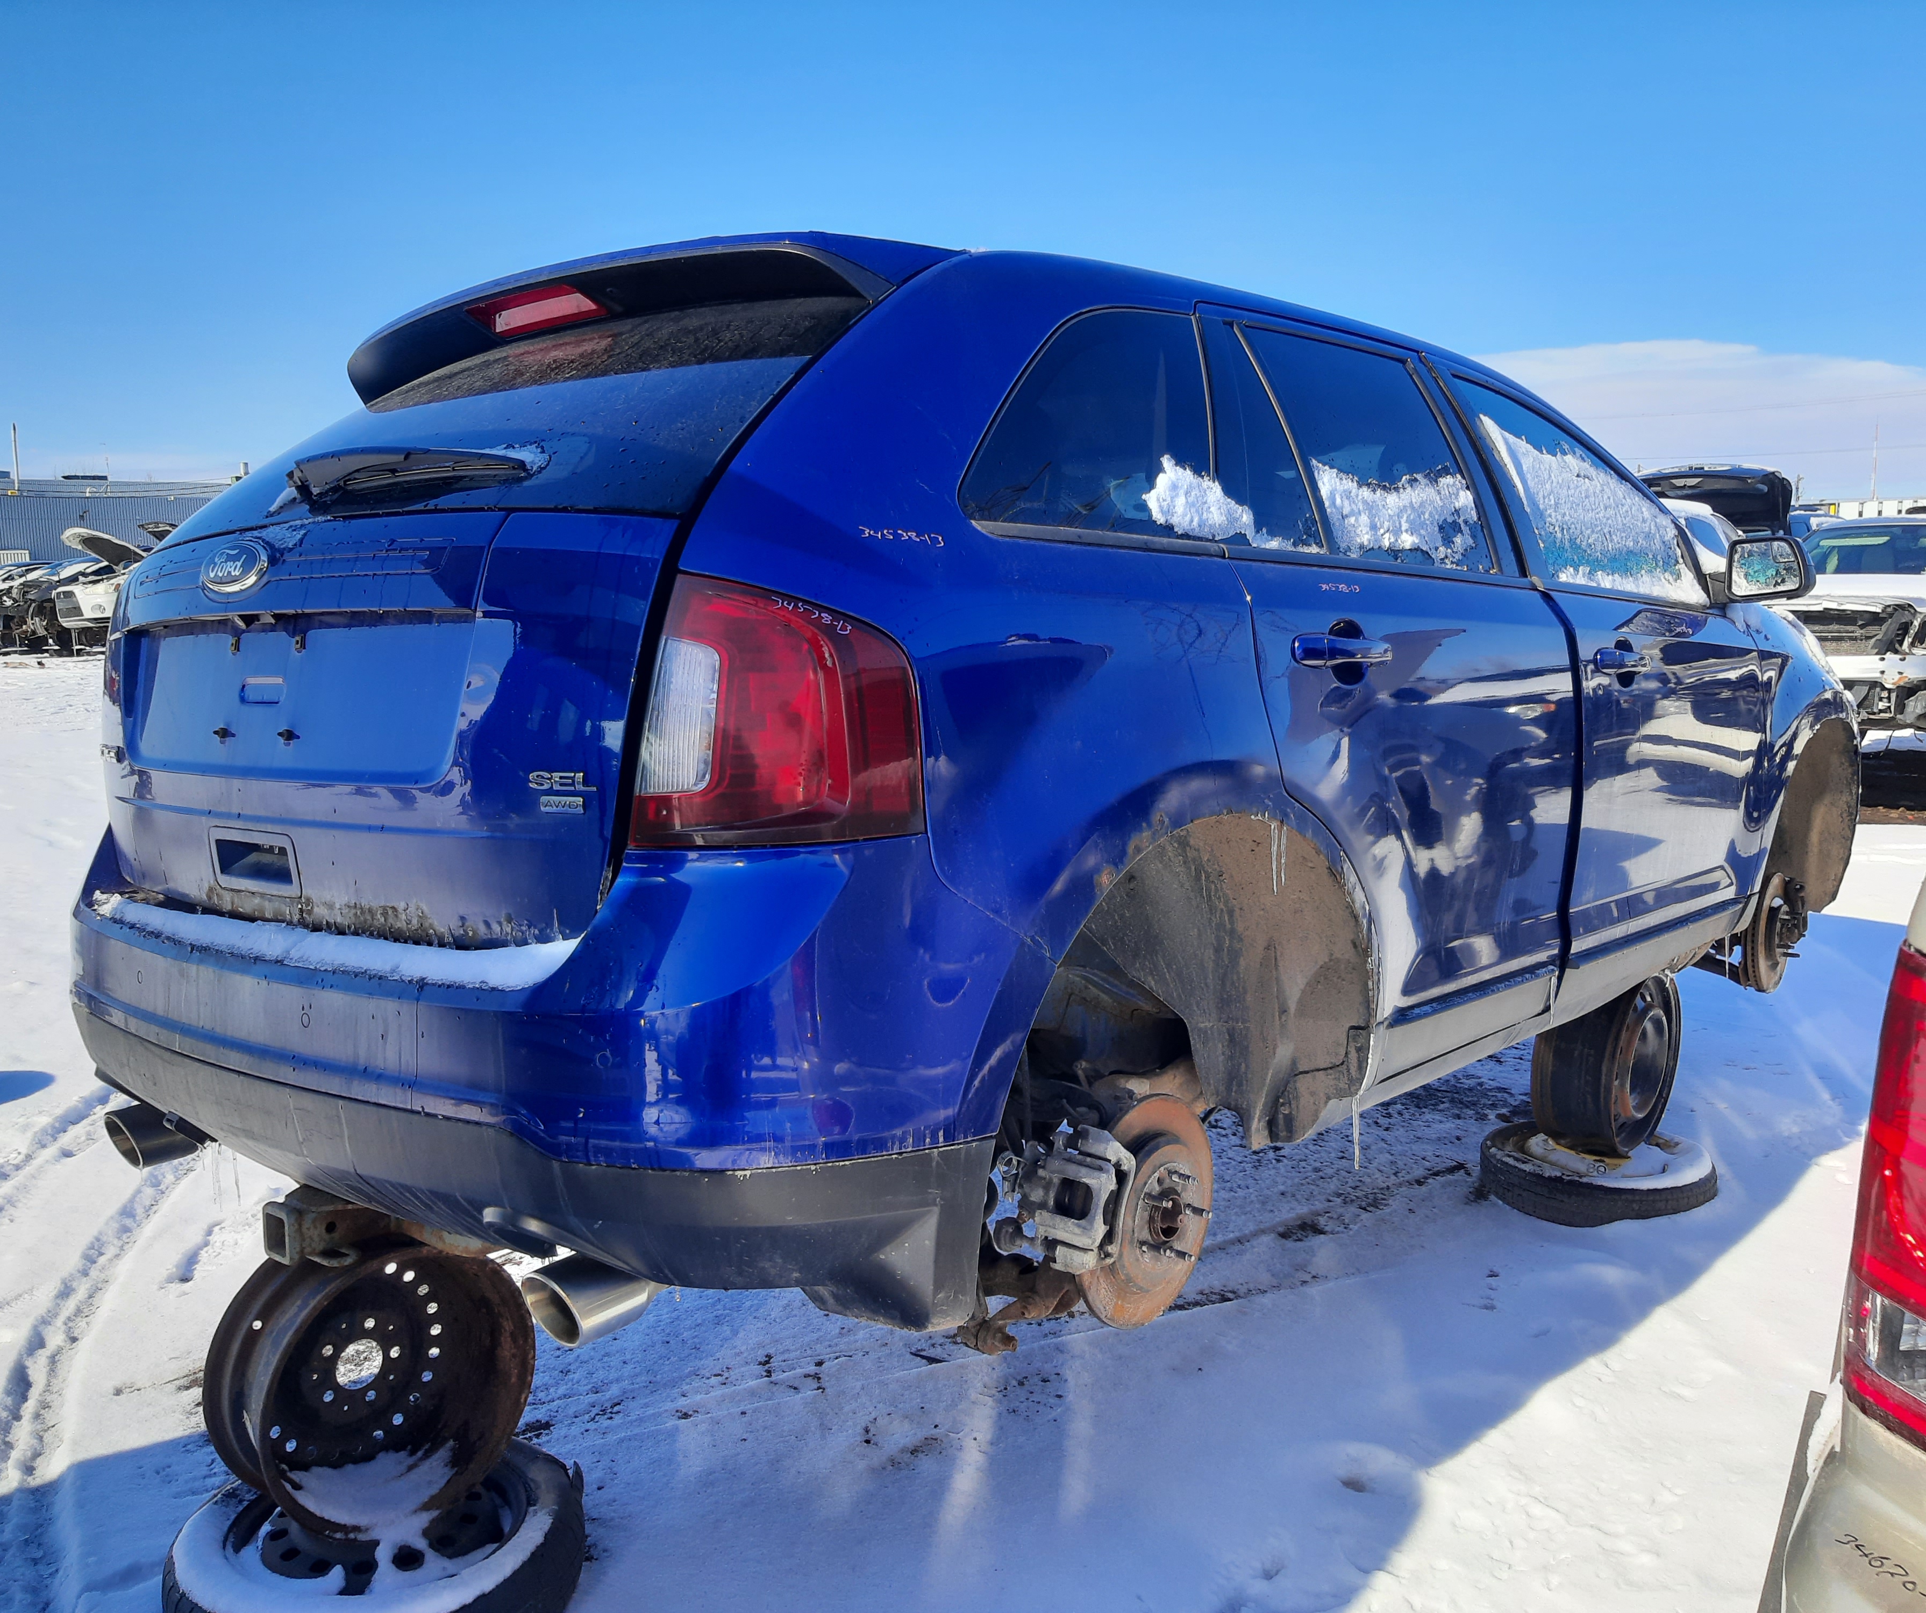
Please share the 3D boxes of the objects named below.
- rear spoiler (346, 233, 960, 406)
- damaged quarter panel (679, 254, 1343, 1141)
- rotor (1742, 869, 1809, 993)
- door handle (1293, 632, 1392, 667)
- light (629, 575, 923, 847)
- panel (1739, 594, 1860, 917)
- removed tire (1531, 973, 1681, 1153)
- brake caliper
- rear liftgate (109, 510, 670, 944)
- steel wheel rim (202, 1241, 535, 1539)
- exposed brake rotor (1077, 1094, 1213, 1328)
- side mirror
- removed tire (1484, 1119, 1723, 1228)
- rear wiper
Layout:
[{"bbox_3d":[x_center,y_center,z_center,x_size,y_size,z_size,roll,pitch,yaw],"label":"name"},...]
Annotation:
[{"bbox_3d":[-0.526,-0.752,2.480,1.280,0.190,0.380,3,7,41],"label":"rear spoiler"},{"bbox_3d":[0.096,-0.203,2.025,0.340,1.130,1.060,3,7,41],"label":"damaged quarter panel"},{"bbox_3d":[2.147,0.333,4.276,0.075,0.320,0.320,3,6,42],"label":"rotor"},{"bbox_3d":[0.528,-0.215,2.251,0.048,0.047,0.265,3,6,42],"label":"door handle"},{"bbox_3d":[-0.195,-0.103,1.677,0.280,0.285,0.210,3,6,42],"label":"light"},{"bbox_3d":[2.100,-0.143,4.208,0.240,0.740,1.080,3,7,41],"label":"panel"},{"bbox_3d":[1.493,0.574,3.736,0.185,0.430,0.430,10,12,41],"label":"removed tire"},{"bbox_3d":[0.131,0.527,2.119,0.168,0.173,0.115,3,7,41],"label":"brake caliper"},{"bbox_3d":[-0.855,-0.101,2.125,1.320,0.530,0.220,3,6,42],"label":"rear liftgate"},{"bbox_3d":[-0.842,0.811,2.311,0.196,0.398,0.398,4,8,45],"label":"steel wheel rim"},{"bbox_3d":[0.263,0.549,2.193,0.065,0.316,0.316,3,7,41],"label":"exposed brake rotor"},{"bbox_3d":[1.775,-0.518,3.534,0.200,0.150,0.120,3,6,42],"label":"side mirror"},{"bbox_3d":[1.528,0.878,3.880,0.540,0.120,0.540,-1,7,0],"label":"removed tire"},{"bbox_3d":[-0.689,-0.405,1.983,0.460,0.065,0.075,2,6,35],"label":"rear wiper"}]

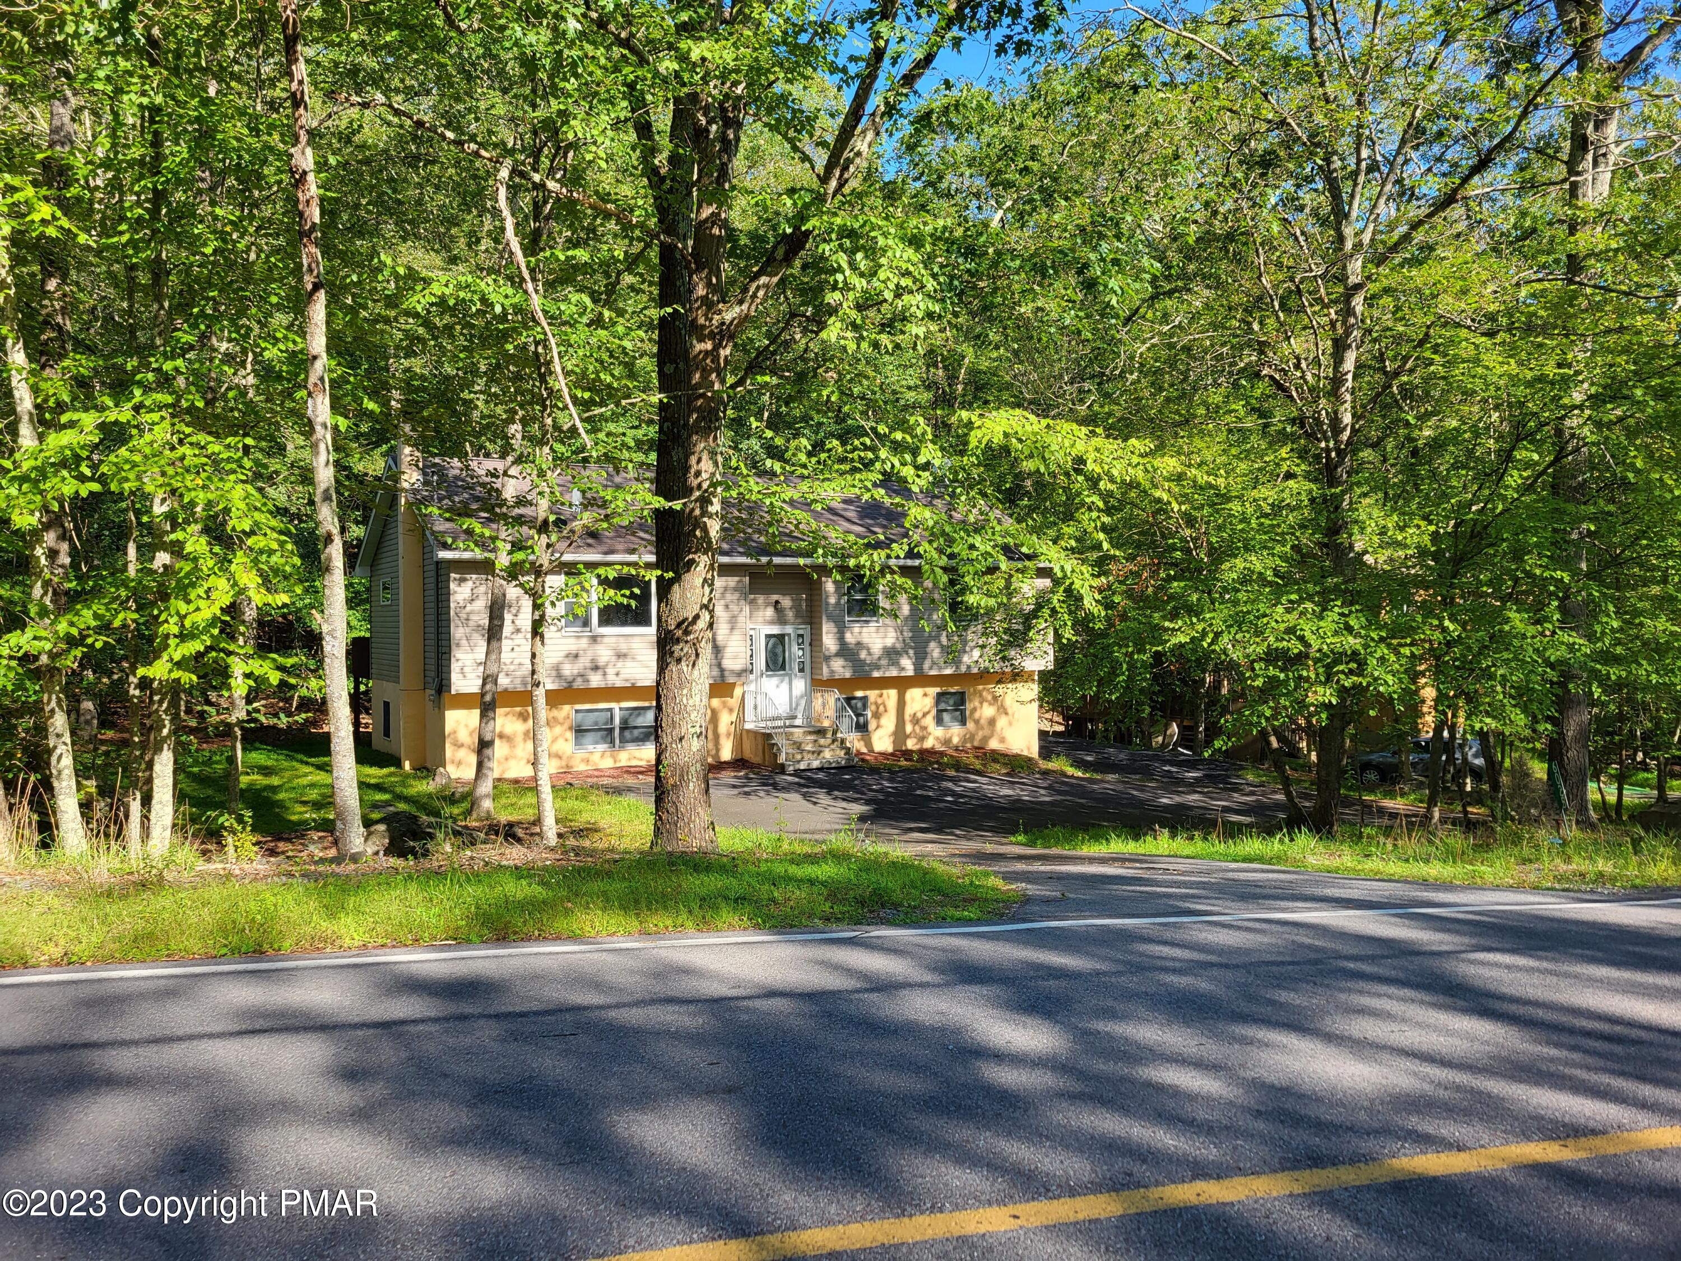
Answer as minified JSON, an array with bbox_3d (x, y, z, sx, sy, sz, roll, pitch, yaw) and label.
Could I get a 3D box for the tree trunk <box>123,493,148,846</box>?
[{"bbox_3d":[-4.911,0.325,8.800,0.150,2.508,0.130,-1,0,0],"label":"tree trunk"}]

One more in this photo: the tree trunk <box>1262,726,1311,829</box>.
[{"bbox_3d":[3.937,1.299,11.150,0.220,0.916,0.180,-16,0,0],"label":"tree trunk"}]

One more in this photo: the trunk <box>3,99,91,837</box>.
[{"bbox_3d":[-5.497,-1.092,8.750,0.480,5.306,0.400,-5,0,0],"label":"trunk"}]

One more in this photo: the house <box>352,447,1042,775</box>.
[{"bbox_3d":[-2.868,-0.417,30.900,15.639,6.950,8.450,-1,0,-31],"label":"house"}]

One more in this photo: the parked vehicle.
[{"bbox_3d":[17.189,3.989,37.600,4.450,1.620,1.850,-1,0,18],"label":"parked vehicle"}]

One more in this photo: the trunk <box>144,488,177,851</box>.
[{"bbox_3d":[-4.714,0.300,8.750,0.190,2.539,0.180,0,0,0],"label":"trunk"}]

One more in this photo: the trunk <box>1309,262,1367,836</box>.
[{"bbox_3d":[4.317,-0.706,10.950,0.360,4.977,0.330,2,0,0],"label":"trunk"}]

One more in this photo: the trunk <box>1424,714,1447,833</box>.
[{"bbox_3d":[5.324,1.269,11.300,0.170,1.070,0.150,3,0,0],"label":"trunk"}]

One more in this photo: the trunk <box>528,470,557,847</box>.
[{"bbox_3d":[-2.297,0.213,9.750,0.190,2.911,0.180,-2,0,0],"label":"trunk"}]

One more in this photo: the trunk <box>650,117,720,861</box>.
[{"bbox_3d":[-1.160,-1.145,9.450,0.480,5.622,0.460,0,0,0],"label":"trunk"}]

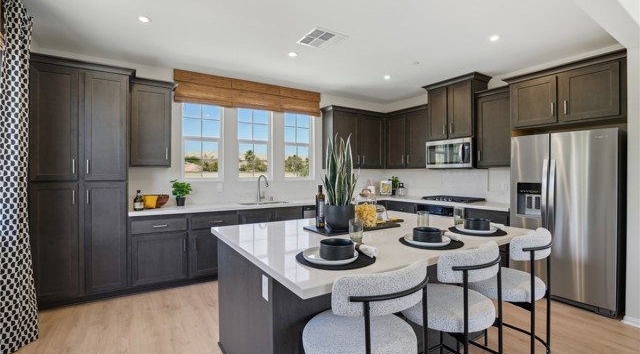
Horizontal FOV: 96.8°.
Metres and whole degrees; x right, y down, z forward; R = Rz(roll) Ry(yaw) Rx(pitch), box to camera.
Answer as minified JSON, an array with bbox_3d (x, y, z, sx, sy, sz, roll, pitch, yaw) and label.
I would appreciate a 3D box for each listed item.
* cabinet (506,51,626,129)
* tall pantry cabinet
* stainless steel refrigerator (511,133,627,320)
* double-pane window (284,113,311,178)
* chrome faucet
[{"bbox_3d":[2.760,-0.856,3.157,0.657,0.595,1.025,0,1,-32],"label":"cabinet"},{"bbox_3d":[-2.561,0.077,3.163,0.835,2.476,0.674,0,1,-32],"label":"tall pantry cabinet"},{"bbox_3d":[2.737,0.428,3.135,0.690,1.766,0.897,0,1,-32],"label":"stainless steel refrigerator"},{"bbox_3d":[-0.372,-0.539,4.903,0.590,1.180,0.080,0,0,-33],"label":"double-pane window"},{"bbox_3d":[-0.857,0.178,4.209,0.115,0.406,0.240,0,0,-33],"label":"chrome faucet"}]

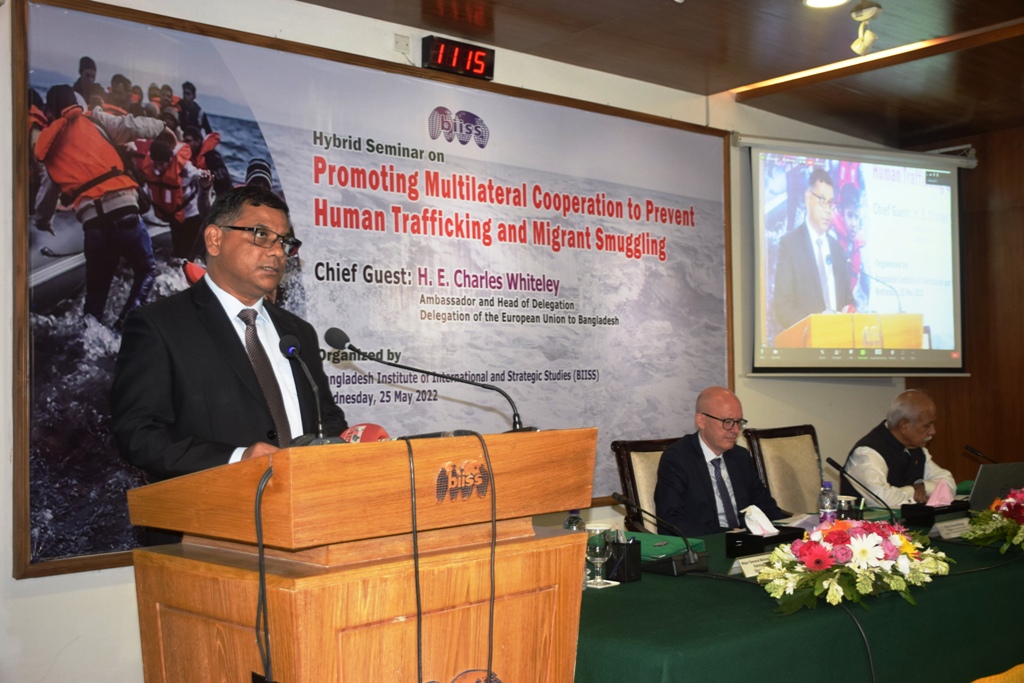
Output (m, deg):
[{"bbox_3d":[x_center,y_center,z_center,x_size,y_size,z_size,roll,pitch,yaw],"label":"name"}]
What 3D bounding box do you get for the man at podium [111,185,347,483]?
[{"bbox_3d":[-0.593,0.517,2.354,0.540,1.745,0.480,0,-2,-41],"label":"man at podium"}]

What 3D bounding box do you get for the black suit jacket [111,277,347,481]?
[{"bbox_3d":[-0.610,0.231,2.377,0.540,0.770,0.440,0,-2,-41],"label":"black suit jacket"}]

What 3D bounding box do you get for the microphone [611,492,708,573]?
[{"bbox_3d":[0.393,0.553,3.230,0.145,0.205,0.340,0,-2,-41],"label":"microphone"}]

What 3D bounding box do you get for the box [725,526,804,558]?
[{"bbox_3d":[0.771,0.615,3.365,0.208,0.074,0.131,0,-2,-41],"label":"box"}]

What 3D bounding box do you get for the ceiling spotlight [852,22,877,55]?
[{"bbox_3d":[1.312,-1.135,4.140,0.070,0.120,0.088,0,-2,-41],"label":"ceiling spotlight"}]

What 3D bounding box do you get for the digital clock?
[{"bbox_3d":[-0.207,-1.101,4.352,0.311,0.121,0.065,0,-2,-41],"label":"digital clock"}]

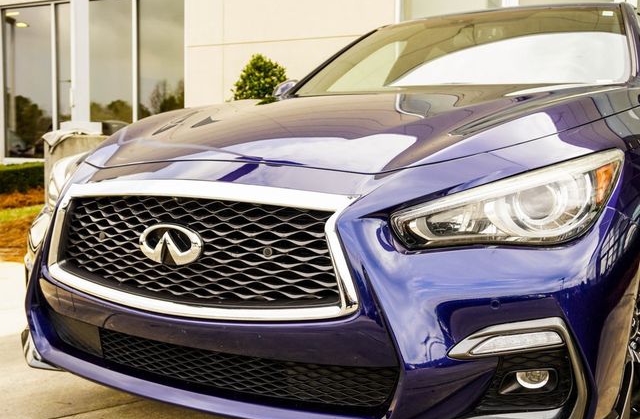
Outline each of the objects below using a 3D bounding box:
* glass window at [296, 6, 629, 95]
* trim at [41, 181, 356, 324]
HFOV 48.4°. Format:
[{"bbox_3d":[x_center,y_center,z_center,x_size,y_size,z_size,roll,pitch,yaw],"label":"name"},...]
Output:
[{"bbox_3d":[0.573,-0.662,2.953,1.370,0.180,0.880,3,37,31],"label":"glass window"},{"bbox_3d":[-0.293,0.078,1.572,0.880,0.300,0.150,3,6,31],"label":"trim"}]

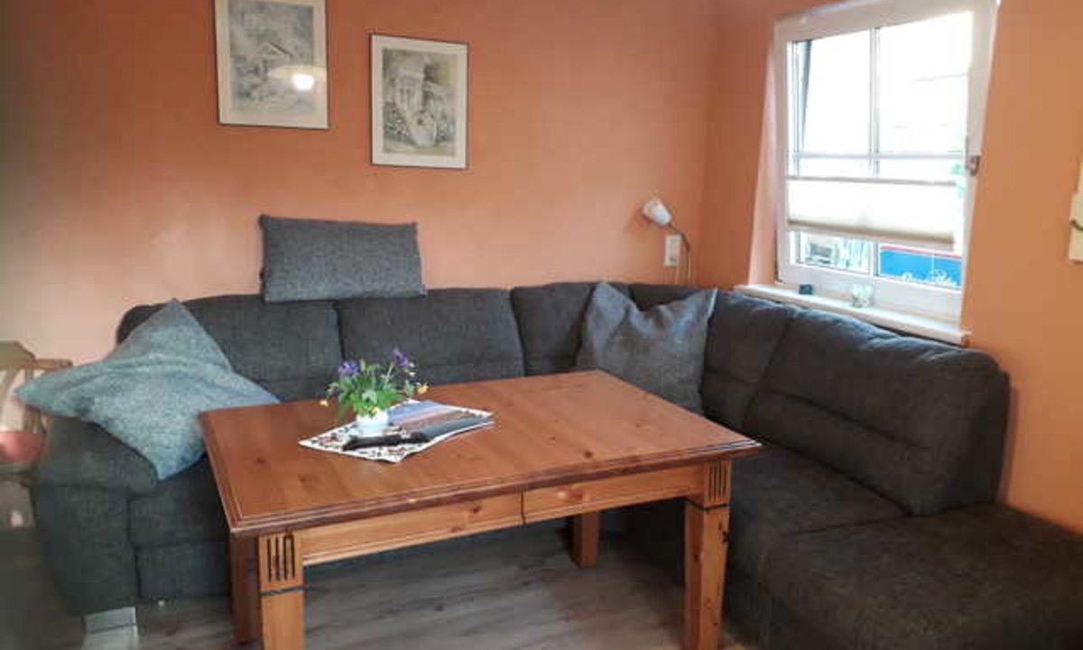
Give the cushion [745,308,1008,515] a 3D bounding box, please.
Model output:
[{"bbox_3d":[1.108,0.251,2.972,0.272,0.500,0.889,6,8,-23],"label":"cushion"}]

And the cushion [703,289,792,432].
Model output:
[{"bbox_3d":[0.840,0.134,3.599,0.272,0.492,0.500,6,8,-23],"label":"cushion"}]

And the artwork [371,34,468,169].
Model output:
[{"bbox_3d":[-0.500,-0.918,3.515,0.415,0.523,0.022,-3,11,-22],"label":"artwork"}]

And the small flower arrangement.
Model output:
[{"bbox_3d":[-0.458,0.177,2.341,0.272,0.198,0.213,-3,11,-22],"label":"small flower arrangement"}]

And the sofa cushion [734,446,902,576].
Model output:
[{"bbox_3d":[0.752,0.592,2.890,0.544,0.184,0.875,-3,11,-22],"label":"sofa cushion"}]

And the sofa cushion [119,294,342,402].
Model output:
[{"bbox_3d":[-1.166,0.137,3.260,0.794,0.500,0.272,-3,3,-22],"label":"sofa cushion"}]

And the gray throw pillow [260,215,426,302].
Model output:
[{"bbox_3d":[-0.771,-0.257,3.348,0.632,0.331,0.118,-3,7,-22],"label":"gray throw pillow"}]

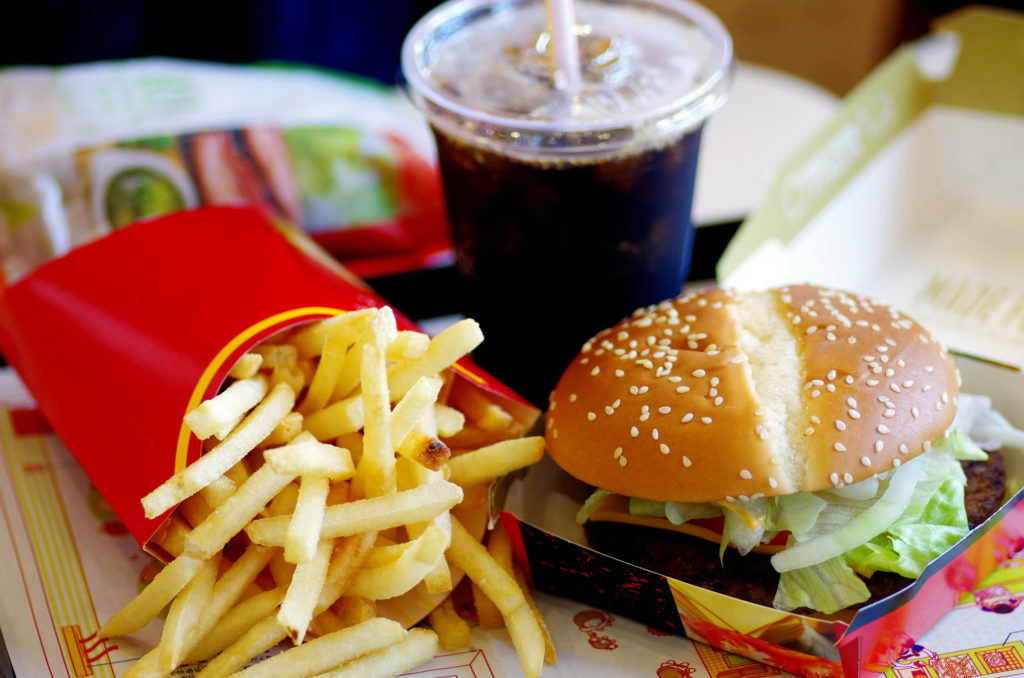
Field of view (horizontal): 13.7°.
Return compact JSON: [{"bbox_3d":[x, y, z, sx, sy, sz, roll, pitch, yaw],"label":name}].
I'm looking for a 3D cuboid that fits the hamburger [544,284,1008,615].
[{"bbox_3d":[0.070,0.024,1.120,0.119,0.067,0.115,-2,31,0],"label":"hamburger"}]

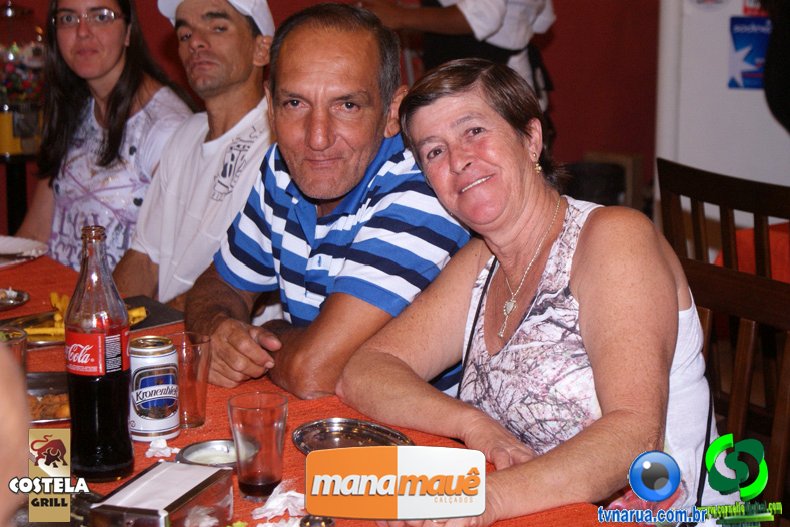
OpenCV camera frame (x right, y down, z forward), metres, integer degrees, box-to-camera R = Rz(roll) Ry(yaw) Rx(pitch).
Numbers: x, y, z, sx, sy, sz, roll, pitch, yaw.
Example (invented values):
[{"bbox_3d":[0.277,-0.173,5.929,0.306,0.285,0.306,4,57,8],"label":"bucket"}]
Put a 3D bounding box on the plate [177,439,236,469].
[{"bbox_3d":[-0.209,0.235,2.130,0.102,0.023,0.102,0,13,0],"label":"plate"}]

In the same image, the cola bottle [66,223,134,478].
[{"bbox_3d":[-0.346,0.104,2.103,0.075,0.295,0.075,-7,15,-29],"label":"cola bottle"}]

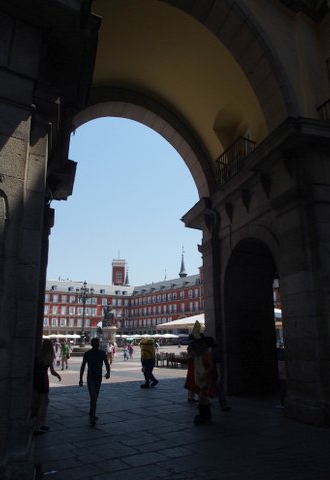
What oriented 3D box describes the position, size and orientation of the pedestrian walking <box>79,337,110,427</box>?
[{"bbox_3d":[-1.512,2.996,8.329,0.600,1.712,0.500,0,-14,0],"label":"pedestrian walking"}]

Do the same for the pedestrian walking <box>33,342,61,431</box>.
[{"bbox_3d":[-2.299,2.798,7.534,0.540,1.699,0.480,-9,-17,32],"label":"pedestrian walking"}]

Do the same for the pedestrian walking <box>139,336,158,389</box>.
[{"bbox_3d":[-0.610,4.497,14.348,0.660,1.807,0.600,-1,-14,3],"label":"pedestrian walking"}]

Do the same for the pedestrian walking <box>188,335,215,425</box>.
[{"bbox_3d":[0.799,2.960,8.498,0.620,1.865,0.500,-7,-16,26],"label":"pedestrian walking"}]

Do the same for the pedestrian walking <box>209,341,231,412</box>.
[{"bbox_3d":[1.361,3.371,9.696,0.500,1.668,0.450,12,-19,-38],"label":"pedestrian walking"}]

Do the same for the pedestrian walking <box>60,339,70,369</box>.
[{"bbox_3d":[-5.811,6.614,22.450,0.480,1.748,0.400,-5,-15,17],"label":"pedestrian walking"}]

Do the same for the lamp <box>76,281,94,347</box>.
[{"bbox_3d":[-8.577,7.758,41.373,1.800,6.924,1.800,0,-14,0],"label":"lamp"}]

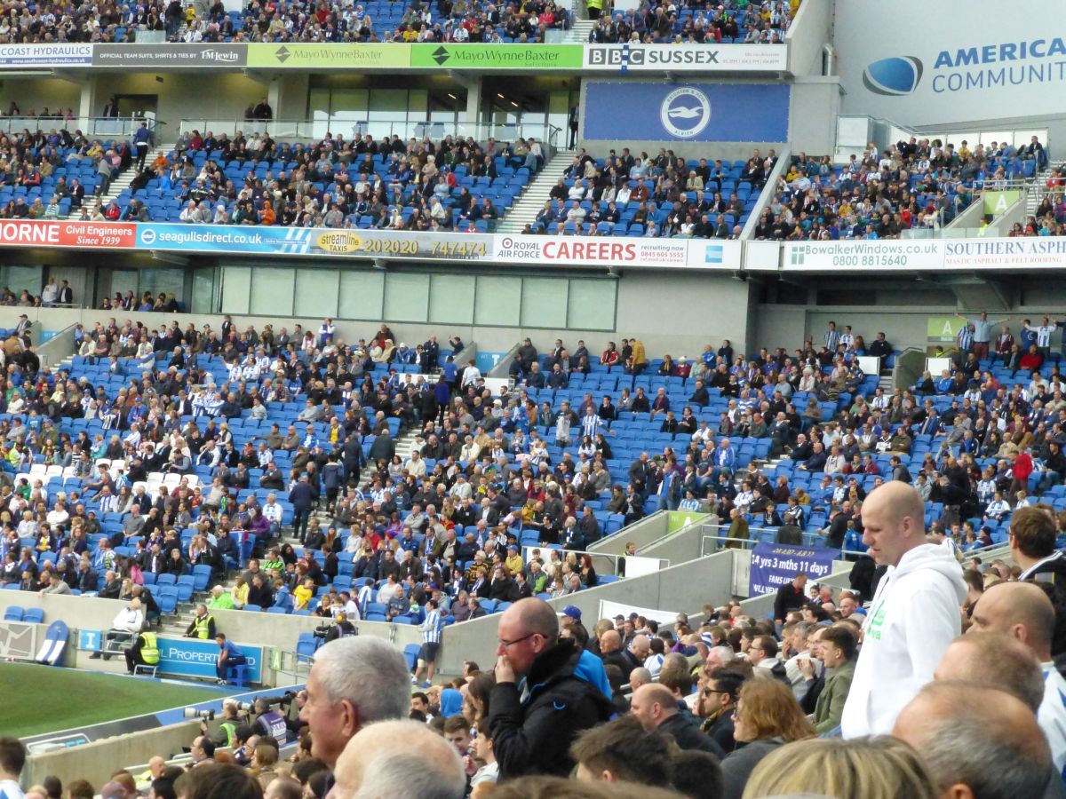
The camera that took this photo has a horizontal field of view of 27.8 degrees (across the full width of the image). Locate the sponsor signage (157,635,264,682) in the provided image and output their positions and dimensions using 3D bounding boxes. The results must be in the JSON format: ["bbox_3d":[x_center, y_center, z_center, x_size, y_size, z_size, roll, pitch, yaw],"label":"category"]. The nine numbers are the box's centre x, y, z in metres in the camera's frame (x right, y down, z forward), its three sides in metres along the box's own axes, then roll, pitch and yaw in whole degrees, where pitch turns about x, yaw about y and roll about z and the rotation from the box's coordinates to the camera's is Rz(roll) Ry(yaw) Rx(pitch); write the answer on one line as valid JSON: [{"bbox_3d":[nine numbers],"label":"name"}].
[{"bbox_3d":[-7.022,5.467,45.442,2.892,0.706,0.050,3,-1,19],"label":"sponsor signage"}]

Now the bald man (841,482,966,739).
[{"bbox_3d":[1.140,1.153,6.733,0.420,1.800,0.560,4,-1,-15],"label":"bald man"}]

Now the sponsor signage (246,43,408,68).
[{"bbox_3d":[-7.509,-12.546,78.501,6.367,0.935,0.100,3,-2,17],"label":"sponsor signage"}]

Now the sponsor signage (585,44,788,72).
[{"bbox_3d":[5.223,-11.851,74.514,7.235,0.921,0.100,3,-2,17],"label":"sponsor signage"}]

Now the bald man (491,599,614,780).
[{"bbox_3d":[0.046,1.527,7.069,0.500,1.750,0.550,3,-2,7],"label":"bald man"}]

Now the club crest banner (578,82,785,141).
[{"bbox_3d":[4.842,-9.129,68.633,6.717,1.831,0.050,3,-1,19],"label":"club crest banner"}]

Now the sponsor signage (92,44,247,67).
[{"bbox_3d":[-13.572,-12.860,80.399,6.355,0.930,0.100,3,-2,17],"label":"sponsor signage"}]

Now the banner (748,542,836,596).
[{"bbox_3d":[5.544,3.704,46.021,0.150,1.167,2.742,4,-1,-34],"label":"banner"}]

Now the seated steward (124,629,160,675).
[{"bbox_3d":[-8.479,5.456,47.019,0.720,1.100,0.520,2,-2,34],"label":"seated steward"}]

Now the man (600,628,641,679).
[{"bbox_3d":[0.595,2.974,21.779,0.720,1.300,0.520,4,-1,-3],"label":"man"}]

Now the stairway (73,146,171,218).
[{"bbox_3d":[-14.781,-7.412,76.388,1.200,4.358,7.000,3,-2,17],"label":"stairway"}]

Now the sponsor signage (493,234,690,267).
[{"bbox_3d":[1.660,-4.392,63.604,6.041,0.787,0.080,3,-1,19],"label":"sponsor signage"}]

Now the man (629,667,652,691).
[{"bbox_3d":[0.746,2.987,18.905,0.720,1.280,0.520,3,-1,6],"label":"man"}]

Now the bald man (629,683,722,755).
[{"bbox_3d":[0.539,1.929,9.778,0.780,1.280,0.550,3,-2,12],"label":"bald man"}]

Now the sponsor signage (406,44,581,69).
[{"bbox_3d":[-1.349,-12.214,76.572,6.558,0.935,0.100,3,-2,17],"label":"sponsor signage"}]

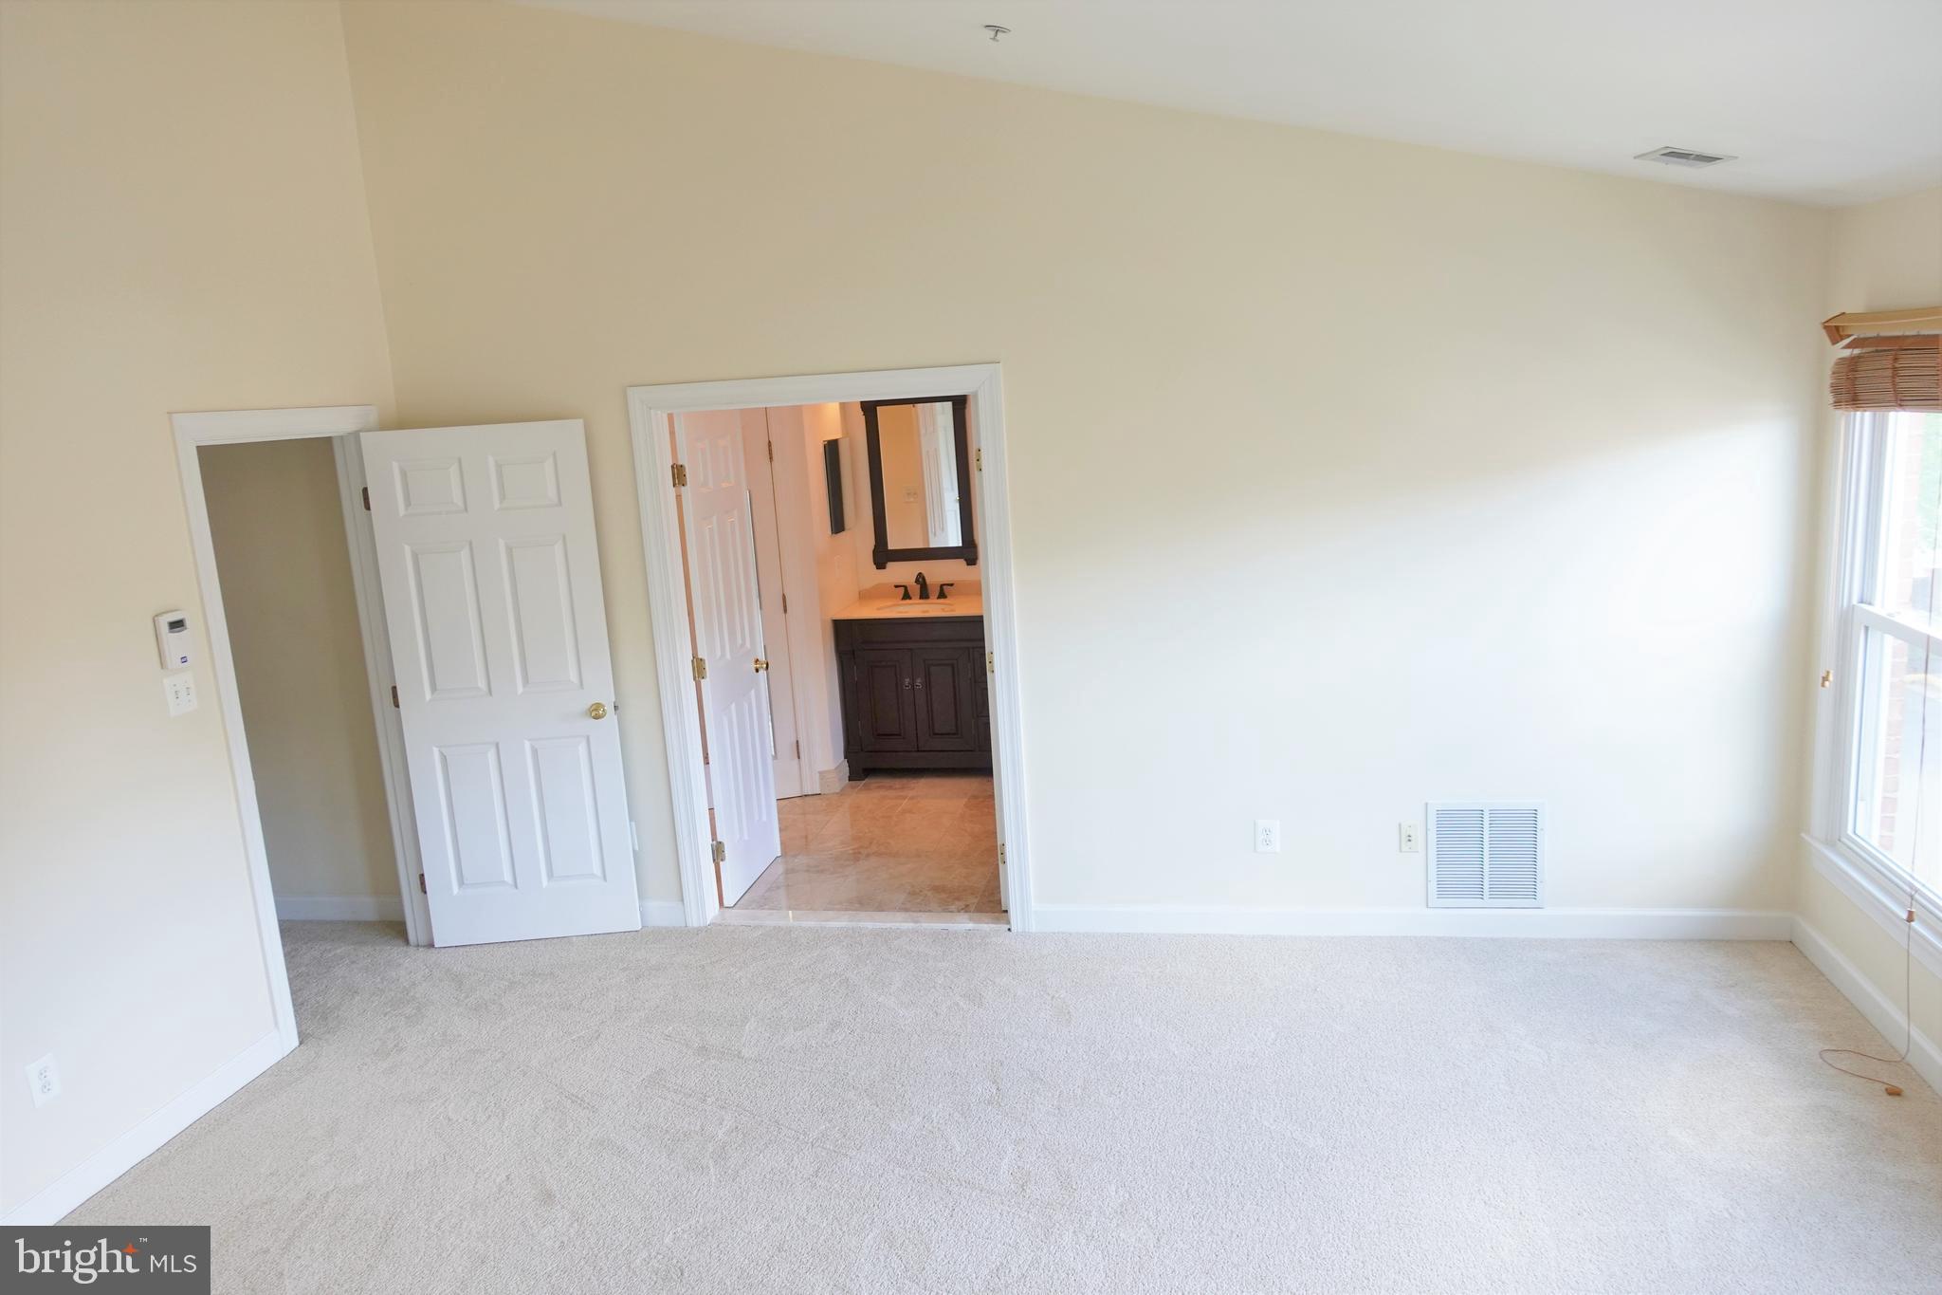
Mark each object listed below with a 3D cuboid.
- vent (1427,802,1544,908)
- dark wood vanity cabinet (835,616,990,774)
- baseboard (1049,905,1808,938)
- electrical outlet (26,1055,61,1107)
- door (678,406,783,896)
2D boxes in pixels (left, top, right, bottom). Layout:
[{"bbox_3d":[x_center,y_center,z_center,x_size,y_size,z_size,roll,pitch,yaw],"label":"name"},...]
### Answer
[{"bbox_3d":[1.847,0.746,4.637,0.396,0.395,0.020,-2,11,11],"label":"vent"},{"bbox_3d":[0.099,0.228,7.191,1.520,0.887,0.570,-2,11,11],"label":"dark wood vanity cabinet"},{"bbox_3d":[1.549,1.011,4.745,2.658,0.104,0.016,-2,11,11],"label":"baseboard"},{"bbox_3d":[-2.496,1.168,3.488,0.008,0.119,0.074,-2,11,11],"label":"electrical outlet"},{"bbox_3d":[-1.021,0.022,5.504,0.040,2.030,0.610,-2,11,11],"label":"door"}]

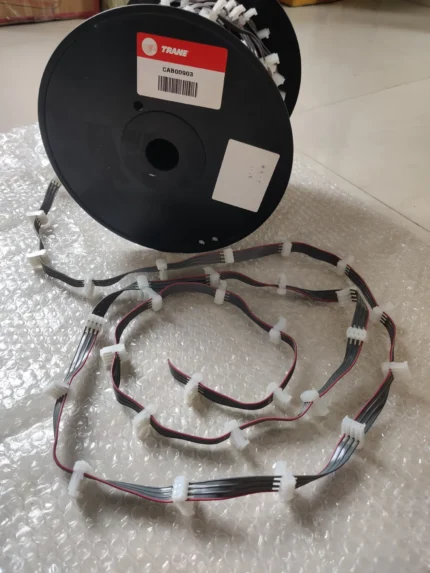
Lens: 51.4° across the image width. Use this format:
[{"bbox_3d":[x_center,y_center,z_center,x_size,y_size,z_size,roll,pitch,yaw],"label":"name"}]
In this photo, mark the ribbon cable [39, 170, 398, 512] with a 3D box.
[{"bbox_3d":[-0.028,0.001,0.455,0.390,0.019,0.426,0,44,0],"label":"ribbon cable"}]

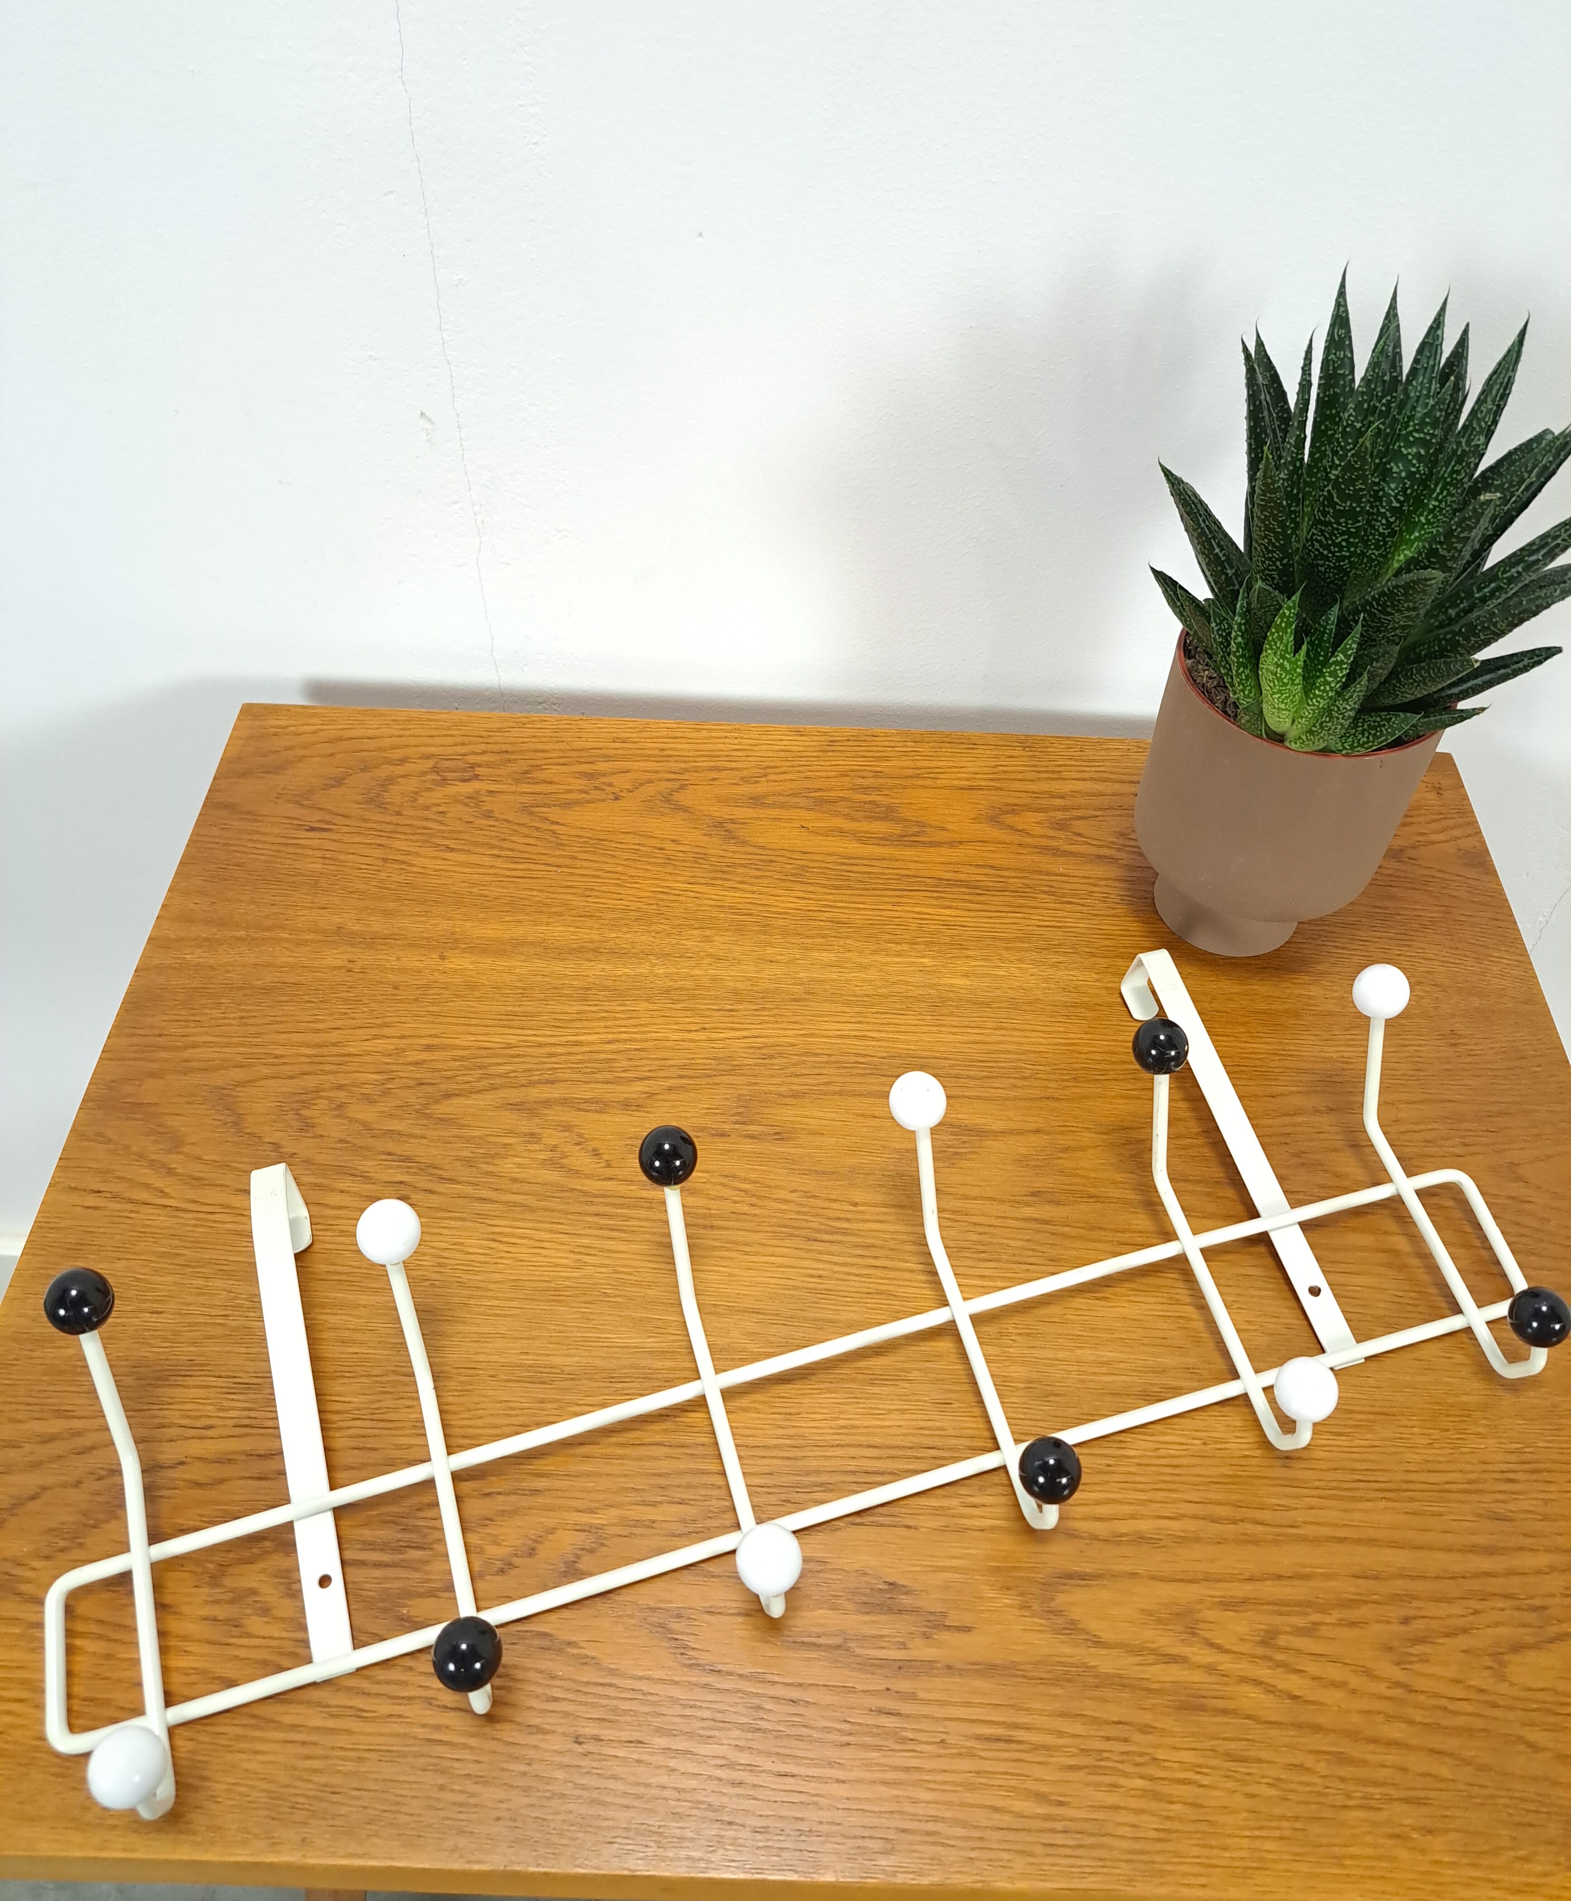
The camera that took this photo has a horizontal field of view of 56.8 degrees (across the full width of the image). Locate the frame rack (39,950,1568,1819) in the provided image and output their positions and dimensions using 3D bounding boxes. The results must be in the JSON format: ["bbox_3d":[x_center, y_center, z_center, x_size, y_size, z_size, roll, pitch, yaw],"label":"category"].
[{"bbox_3d":[0.016,0.142,0.618,0.632,0.121,0.242,-12,62,-13],"label":"frame rack"}]

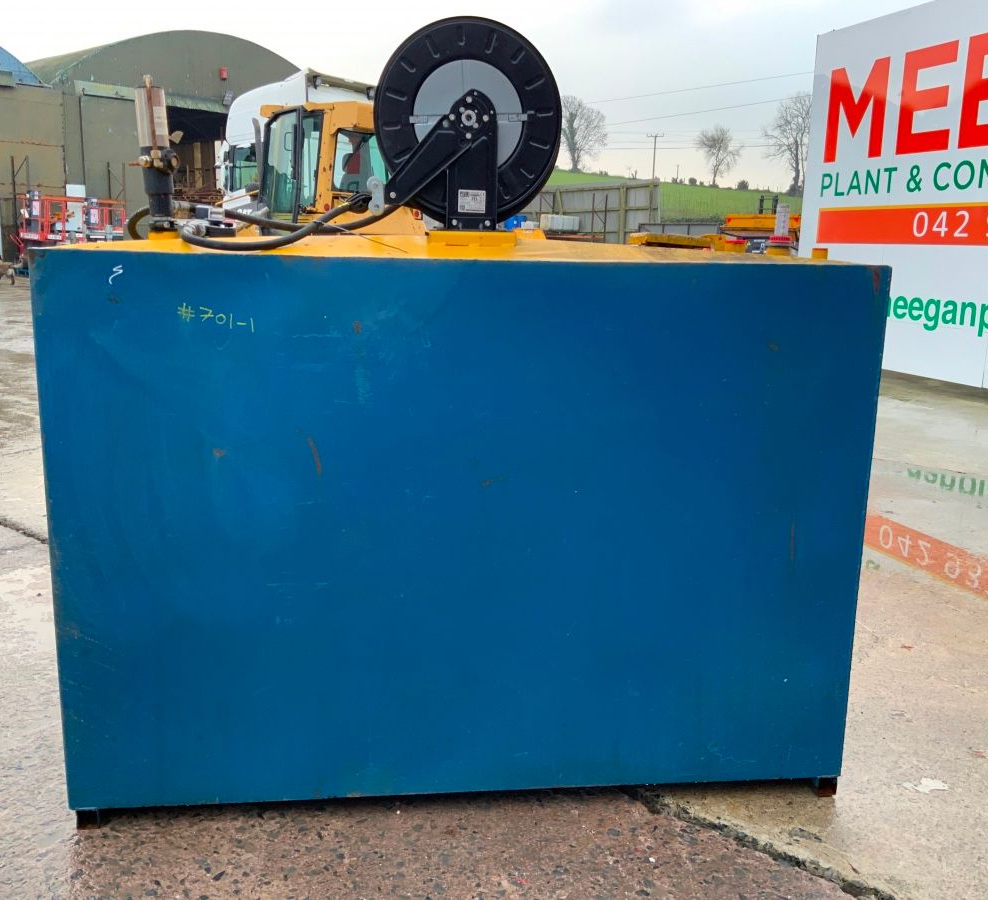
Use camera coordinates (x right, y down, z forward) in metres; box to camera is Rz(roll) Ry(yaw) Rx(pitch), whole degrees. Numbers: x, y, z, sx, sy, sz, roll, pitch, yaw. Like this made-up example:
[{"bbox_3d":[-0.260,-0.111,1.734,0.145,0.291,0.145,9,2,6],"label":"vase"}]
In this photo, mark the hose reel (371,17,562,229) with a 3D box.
[{"bbox_3d":[-0.076,-0.775,2.434,0.440,0.456,0.190,0,12,-7],"label":"hose reel"}]

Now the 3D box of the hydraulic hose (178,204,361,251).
[{"bbox_3d":[-0.506,-0.509,2.308,0.371,0.097,0.260,0,12,-7],"label":"hydraulic hose"}]

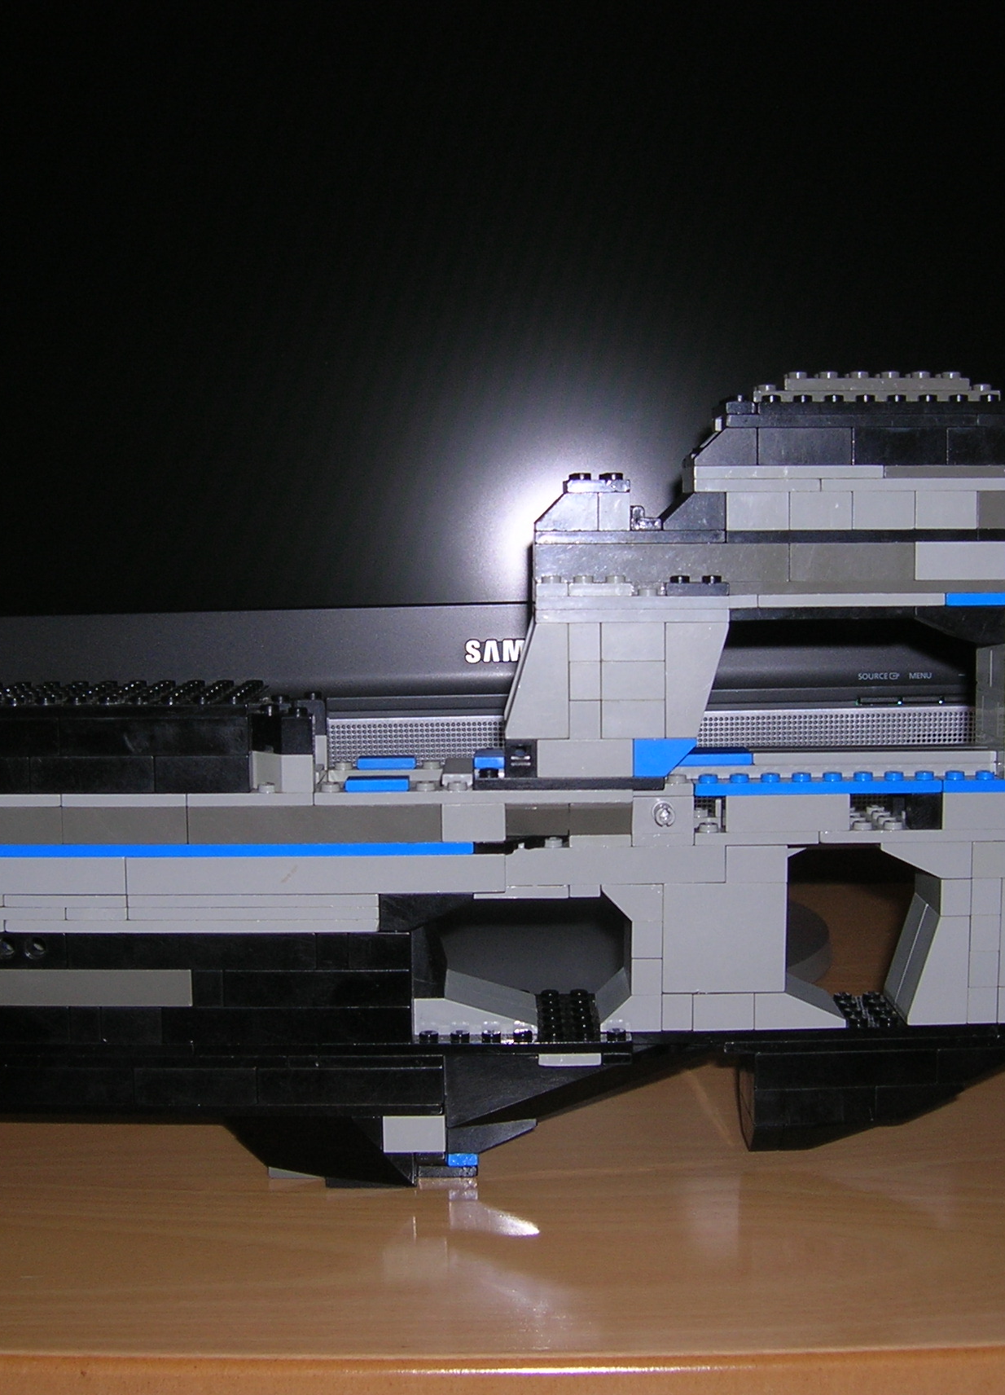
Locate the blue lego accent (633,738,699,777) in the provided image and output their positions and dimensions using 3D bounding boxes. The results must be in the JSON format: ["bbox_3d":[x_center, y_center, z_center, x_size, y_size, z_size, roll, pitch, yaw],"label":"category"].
[{"bbox_3d":[0.041,0.015,0.459,0.016,0.010,0.010,-1,5,0],"label":"blue lego accent"}]

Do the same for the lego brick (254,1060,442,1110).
[{"bbox_3d":[-0.038,0.098,0.468,0.048,0.010,0.010,0,5,1],"label":"lego brick"}]

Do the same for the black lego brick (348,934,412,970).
[{"bbox_3d":[-0.031,0.064,0.468,0.016,0.010,0.009,0,4,-1],"label":"black lego brick"}]

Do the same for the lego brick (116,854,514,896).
[{"bbox_3d":[-0.047,0.044,0.462,0.096,0.010,0.009,0,5,1],"label":"lego brick"}]

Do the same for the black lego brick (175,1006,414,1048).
[{"bbox_3d":[-0.055,0.083,0.469,0.064,0.010,0.009,0,4,-1],"label":"black lego brick"}]

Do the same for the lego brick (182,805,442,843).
[{"bbox_3d":[-0.047,0.032,0.462,0.064,0.010,0.010,0,5,1],"label":"lego brick"}]

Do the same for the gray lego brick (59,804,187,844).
[{"bbox_3d":[-0.095,0.032,0.464,0.032,0.010,0.008,-1,5,0],"label":"gray lego brick"}]

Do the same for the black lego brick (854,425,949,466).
[{"bbox_3d":[0.099,-0.063,0.461,0.024,0.010,0.009,0,4,-1],"label":"black lego brick"}]

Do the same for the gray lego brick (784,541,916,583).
[{"bbox_3d":[0.088,-0.035,0.467,0.032,0.010,0.011,-1,5,0],"label":"gray lego brick"}]

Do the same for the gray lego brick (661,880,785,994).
[{"bbox_3d":[0.057,0.061,0.475,0.032,0.029,0.011,-1,5,0],"label":"gray lego brick"}]

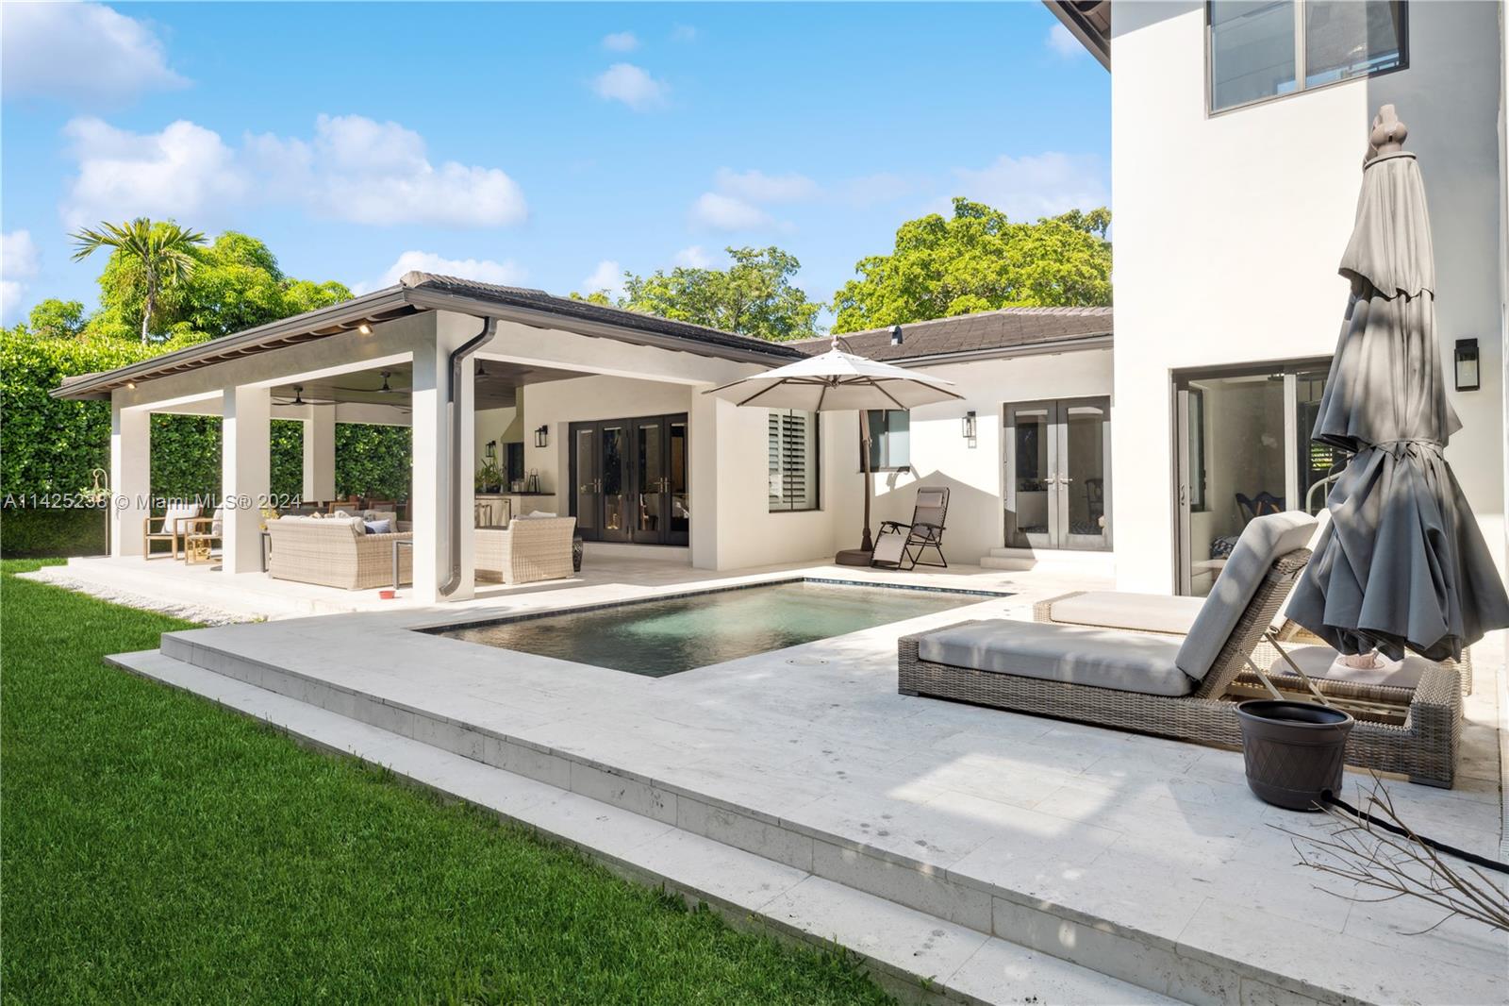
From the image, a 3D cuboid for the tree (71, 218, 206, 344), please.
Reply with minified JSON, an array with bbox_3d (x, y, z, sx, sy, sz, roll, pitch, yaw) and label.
[{"bbox_3d":[-14.624,-2.810,21.067,2.900,7.878,2.900,0,1,0],"label":"tree"}]

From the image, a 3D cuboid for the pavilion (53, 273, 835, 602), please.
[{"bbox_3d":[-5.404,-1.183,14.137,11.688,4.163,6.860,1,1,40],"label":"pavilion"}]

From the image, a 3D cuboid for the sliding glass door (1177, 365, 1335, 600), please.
[{"bbox_3d":[4.268,-0.093,7.031,1.726,2.101,0.120,1,1,40],"label":"sliding glass door"}]

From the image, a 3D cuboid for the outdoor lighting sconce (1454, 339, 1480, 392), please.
[{"bbox_3d":[5.008,-0.970,6.182,0.131,0.376,0.160,1,1,40],"label":"outdoor lighting sconce"}]

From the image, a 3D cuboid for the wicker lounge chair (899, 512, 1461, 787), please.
[{"bbox_3d":[1.949,0.527,4.316,2.325,0.999,0.899,1,1,40],"label":"wicker lounge chair"}]

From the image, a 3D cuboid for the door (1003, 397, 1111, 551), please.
[{"bbox_3d":[3.994,-0.370,11.622,1.474,1.998,0.120,1,1,40],"label":"door"}]

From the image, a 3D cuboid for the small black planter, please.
[{"bbox_3d":[1.922,0.896,3.137,0.361,0.303,0.361,0,1,0],"label":"small black planter"}]

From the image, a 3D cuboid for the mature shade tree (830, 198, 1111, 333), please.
[{"bbox_3d":[7.207,-4.208,27.087,9.800,10.241,9.800,0,1,0],"label":"mature shade tree"}]

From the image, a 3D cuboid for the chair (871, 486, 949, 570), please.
[{"bbox_3d":[2.156,0.337,12.185,0.950,1.110,0.670,-1,1,-38],"label":"chair"}]

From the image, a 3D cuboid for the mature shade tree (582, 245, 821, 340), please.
[{"bbox_3d":[-1.704,-3.771,29.080,8.200,9.391,8.200,0,1,0],"label":"mature shade tree"}]

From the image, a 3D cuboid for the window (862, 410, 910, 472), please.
[{"bbox_3d":[1.970,-0.958,13.261,0.857,0.988,0.110,1,1,40],"label":"window"}]

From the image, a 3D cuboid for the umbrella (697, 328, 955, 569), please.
[{"bbox_3d":[1.116,-0.589,11.398,3.300,3.000,3.683,0,1,21],"label":"umbrella"}]

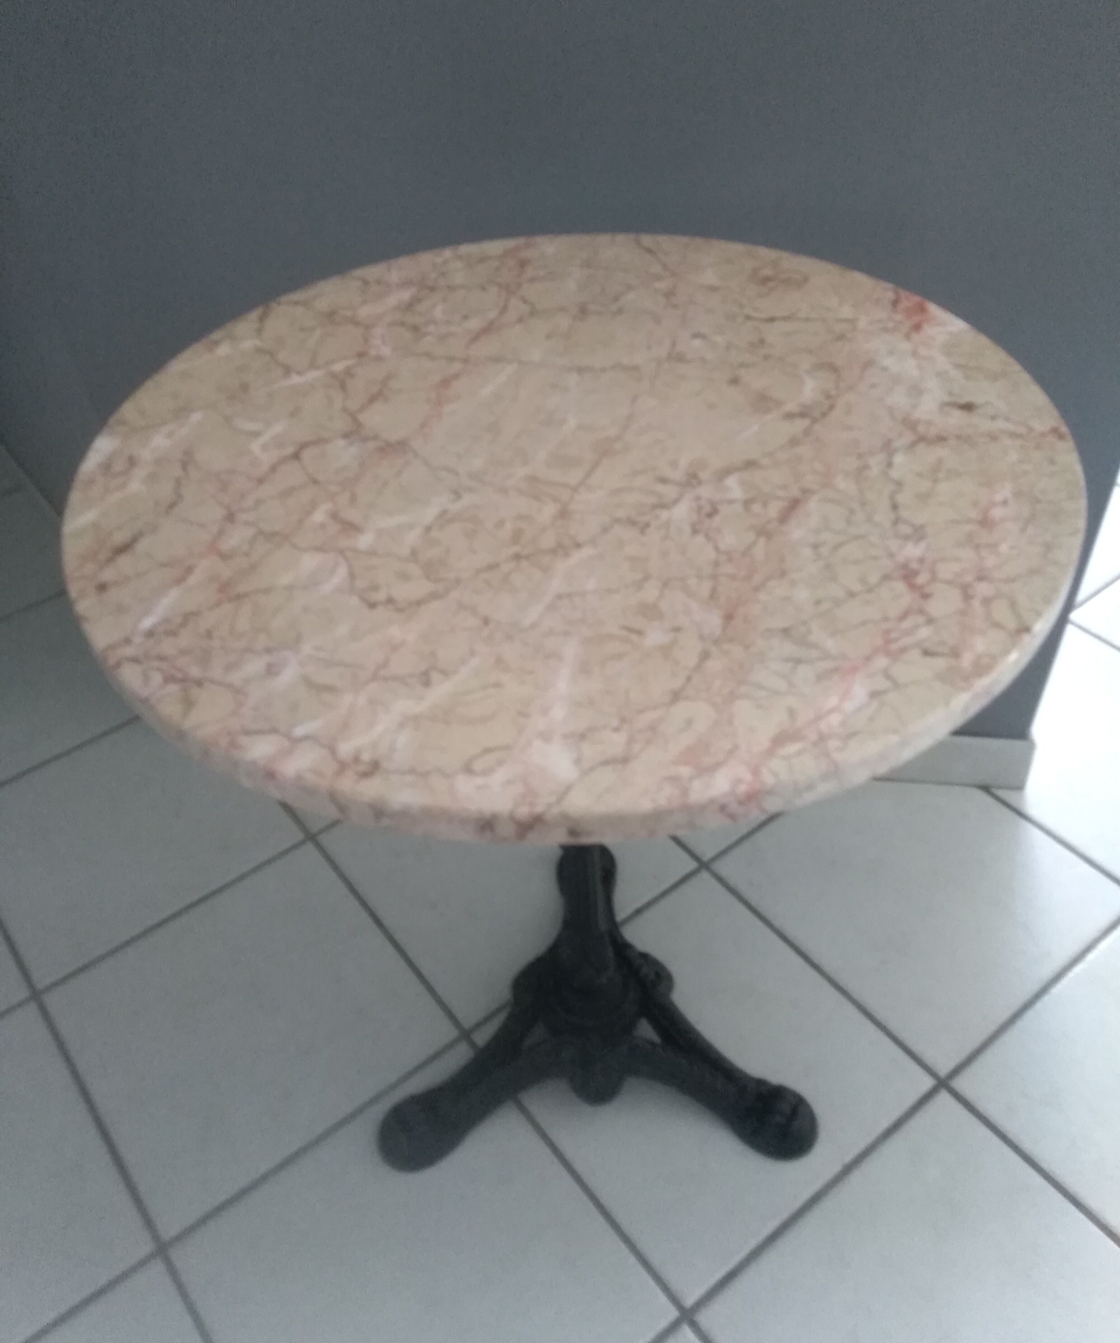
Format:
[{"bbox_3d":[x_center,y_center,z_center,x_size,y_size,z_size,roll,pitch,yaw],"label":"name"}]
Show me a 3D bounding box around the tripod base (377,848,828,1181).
[{"bbox_3d":[0.019,0.097,0.967,0.417,0.700,0.375,-2,43,2],"label":"tripod base"}]

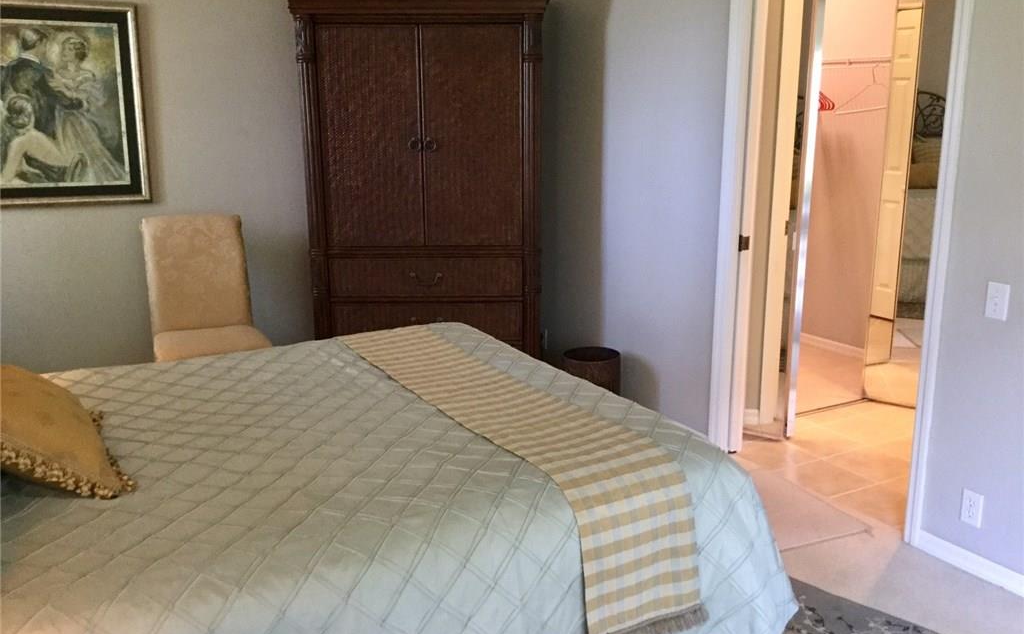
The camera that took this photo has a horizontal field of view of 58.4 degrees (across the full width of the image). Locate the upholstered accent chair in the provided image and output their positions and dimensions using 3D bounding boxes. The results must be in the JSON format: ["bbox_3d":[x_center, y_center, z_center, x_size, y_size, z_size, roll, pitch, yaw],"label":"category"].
[{"bbox_3d":[-1.454,0.048,4.311,0.480,1.004,0.640,-5,13,-20],"label":"upholstered accent chair"}]

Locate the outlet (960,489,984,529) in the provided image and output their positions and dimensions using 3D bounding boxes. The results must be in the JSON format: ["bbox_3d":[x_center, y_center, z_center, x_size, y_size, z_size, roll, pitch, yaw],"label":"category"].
[{"bbox_3d":[1.500,0.625,2.993,0.008,0.115,0.070,-7,14,-29],"label":"outlet"}]

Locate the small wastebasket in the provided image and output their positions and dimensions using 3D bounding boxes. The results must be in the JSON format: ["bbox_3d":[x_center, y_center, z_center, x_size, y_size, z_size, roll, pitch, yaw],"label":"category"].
[{"bbox_3d":[0.392,0.342,4.555,0.282,0.321,0.282,0,12,0],"label":"small wastebasket"}]

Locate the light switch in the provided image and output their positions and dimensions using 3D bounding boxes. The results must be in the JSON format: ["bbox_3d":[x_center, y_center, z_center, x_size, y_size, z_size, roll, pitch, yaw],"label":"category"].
[{"bbox_3d":[1.501,-0.049,2.838,0.010,0.115,0.070,-7,14,-29],"label":"light switch"}]

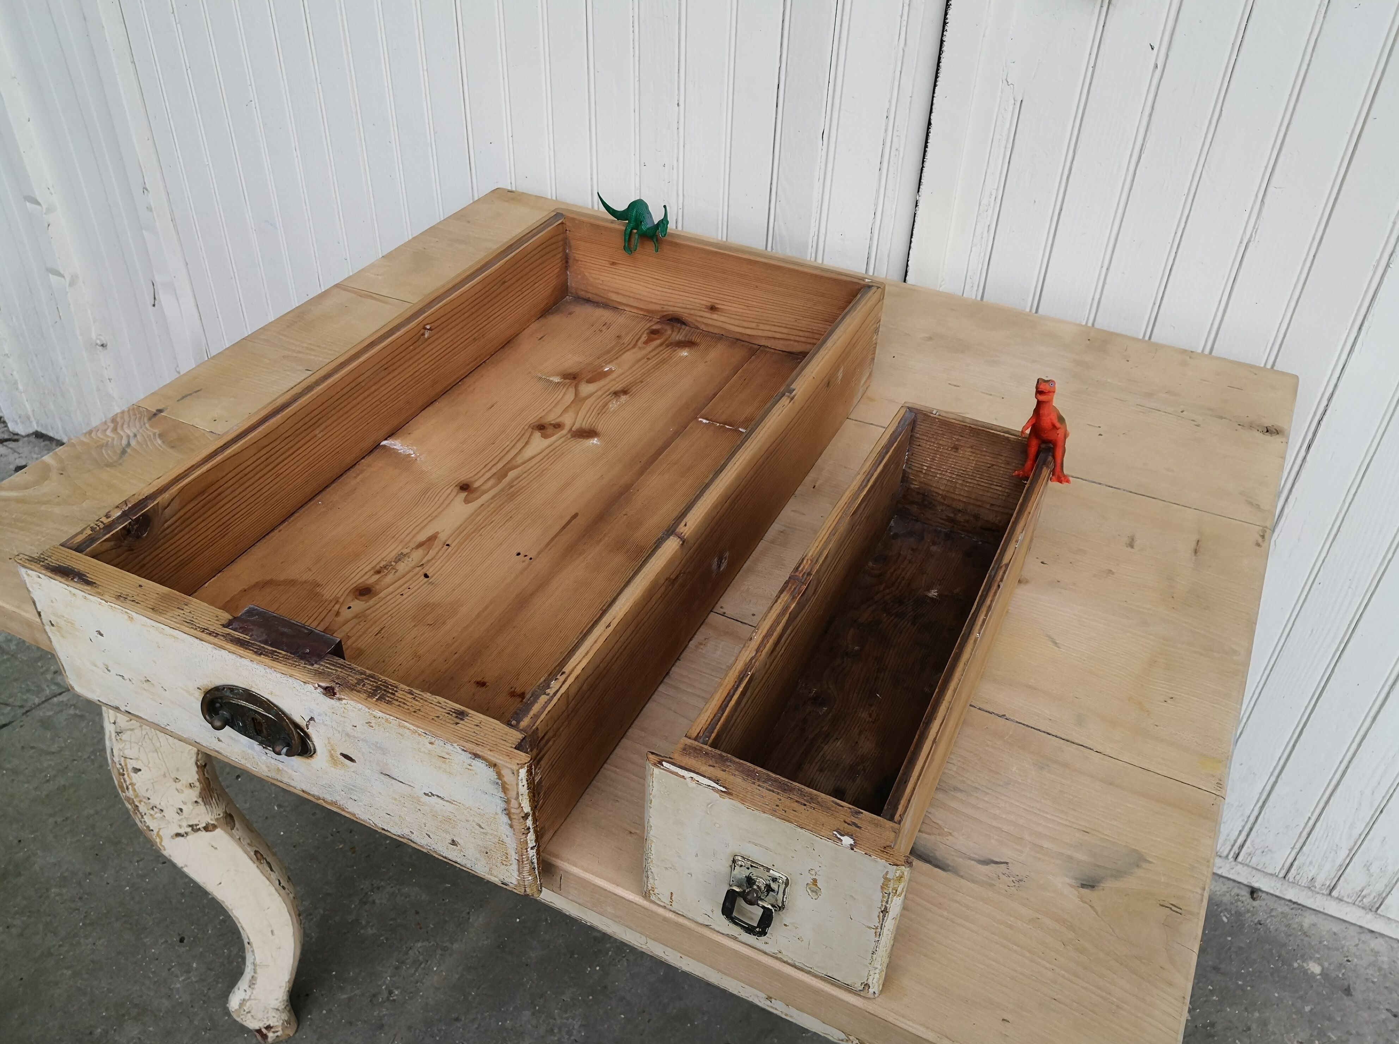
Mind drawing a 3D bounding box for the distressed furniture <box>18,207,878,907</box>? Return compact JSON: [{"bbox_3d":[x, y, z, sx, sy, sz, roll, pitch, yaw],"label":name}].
[{"bbox_3d":[-0.138,-0.058,0.972,0.411,0.125,0.689,17,41,19],"label":"distressed furniture"}]

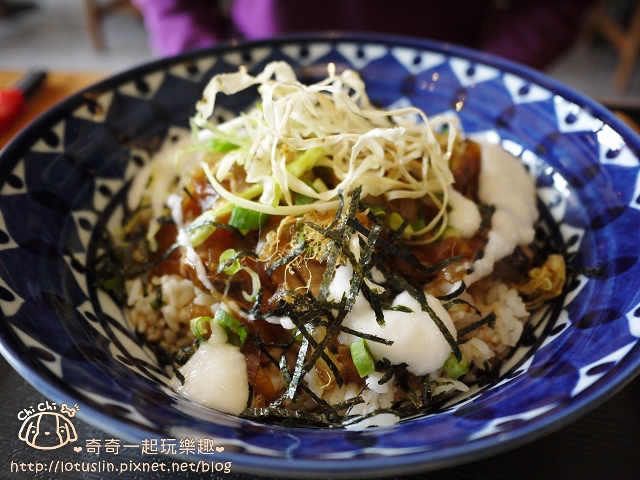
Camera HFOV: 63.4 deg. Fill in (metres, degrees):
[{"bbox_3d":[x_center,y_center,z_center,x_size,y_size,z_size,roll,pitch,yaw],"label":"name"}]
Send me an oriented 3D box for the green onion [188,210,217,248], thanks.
[{"bbox_3d":[-0.064,-0.006,0.278,0.009,0.009,0.018,28,67,31],"label":"green onion"}]

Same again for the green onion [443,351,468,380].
[{"bbox_3d":[0.065,0.060,0.249,0.012,0.011,0.010,-6,38,0],"label":"green onion"}]

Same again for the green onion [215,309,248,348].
[{"bbox_3d":[-0.044,0.044,0.257,0.019,0.009,0.009,47,51,6],"label":"green onion"}]

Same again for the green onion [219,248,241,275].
[{"bbox_3d":[-0.047,0.011,0.271,0.011,0.007,0.013,6,60,0],"label":"green onion"}]

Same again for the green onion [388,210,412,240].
[{"bbox_3d":[0.043,-0.008,0.280,0.011,0.009,0.009,37,44,0],"label":"green onion"}]

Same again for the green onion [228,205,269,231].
[{"bbox_3d":[-0.038,-0.012,0.276,0.020,0.012,0.012,9,38,0],"label":"green onion"}]

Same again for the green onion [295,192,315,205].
[{"bbox_3d":[-0.009,-0.023,0.283,0.011,0.006,0.007,3,38,0],"label":"green onion"}]

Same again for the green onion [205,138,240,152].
[{"bbox_3d":[-0.058,-0.056,0.308,0.020,0.008,0.010,3,38,0],"label":"green onion"}]

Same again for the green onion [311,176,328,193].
[{"bbox_3d":[0.000,-0.031,0.287,0.009,0.007,0.007,11,39,0],"label":"green onion"}]

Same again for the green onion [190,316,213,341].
[{"bbox_3d":[-0.059,0.044,0.257,0.011,0.008,0.012,6,60,0],"label":"green onion"}]

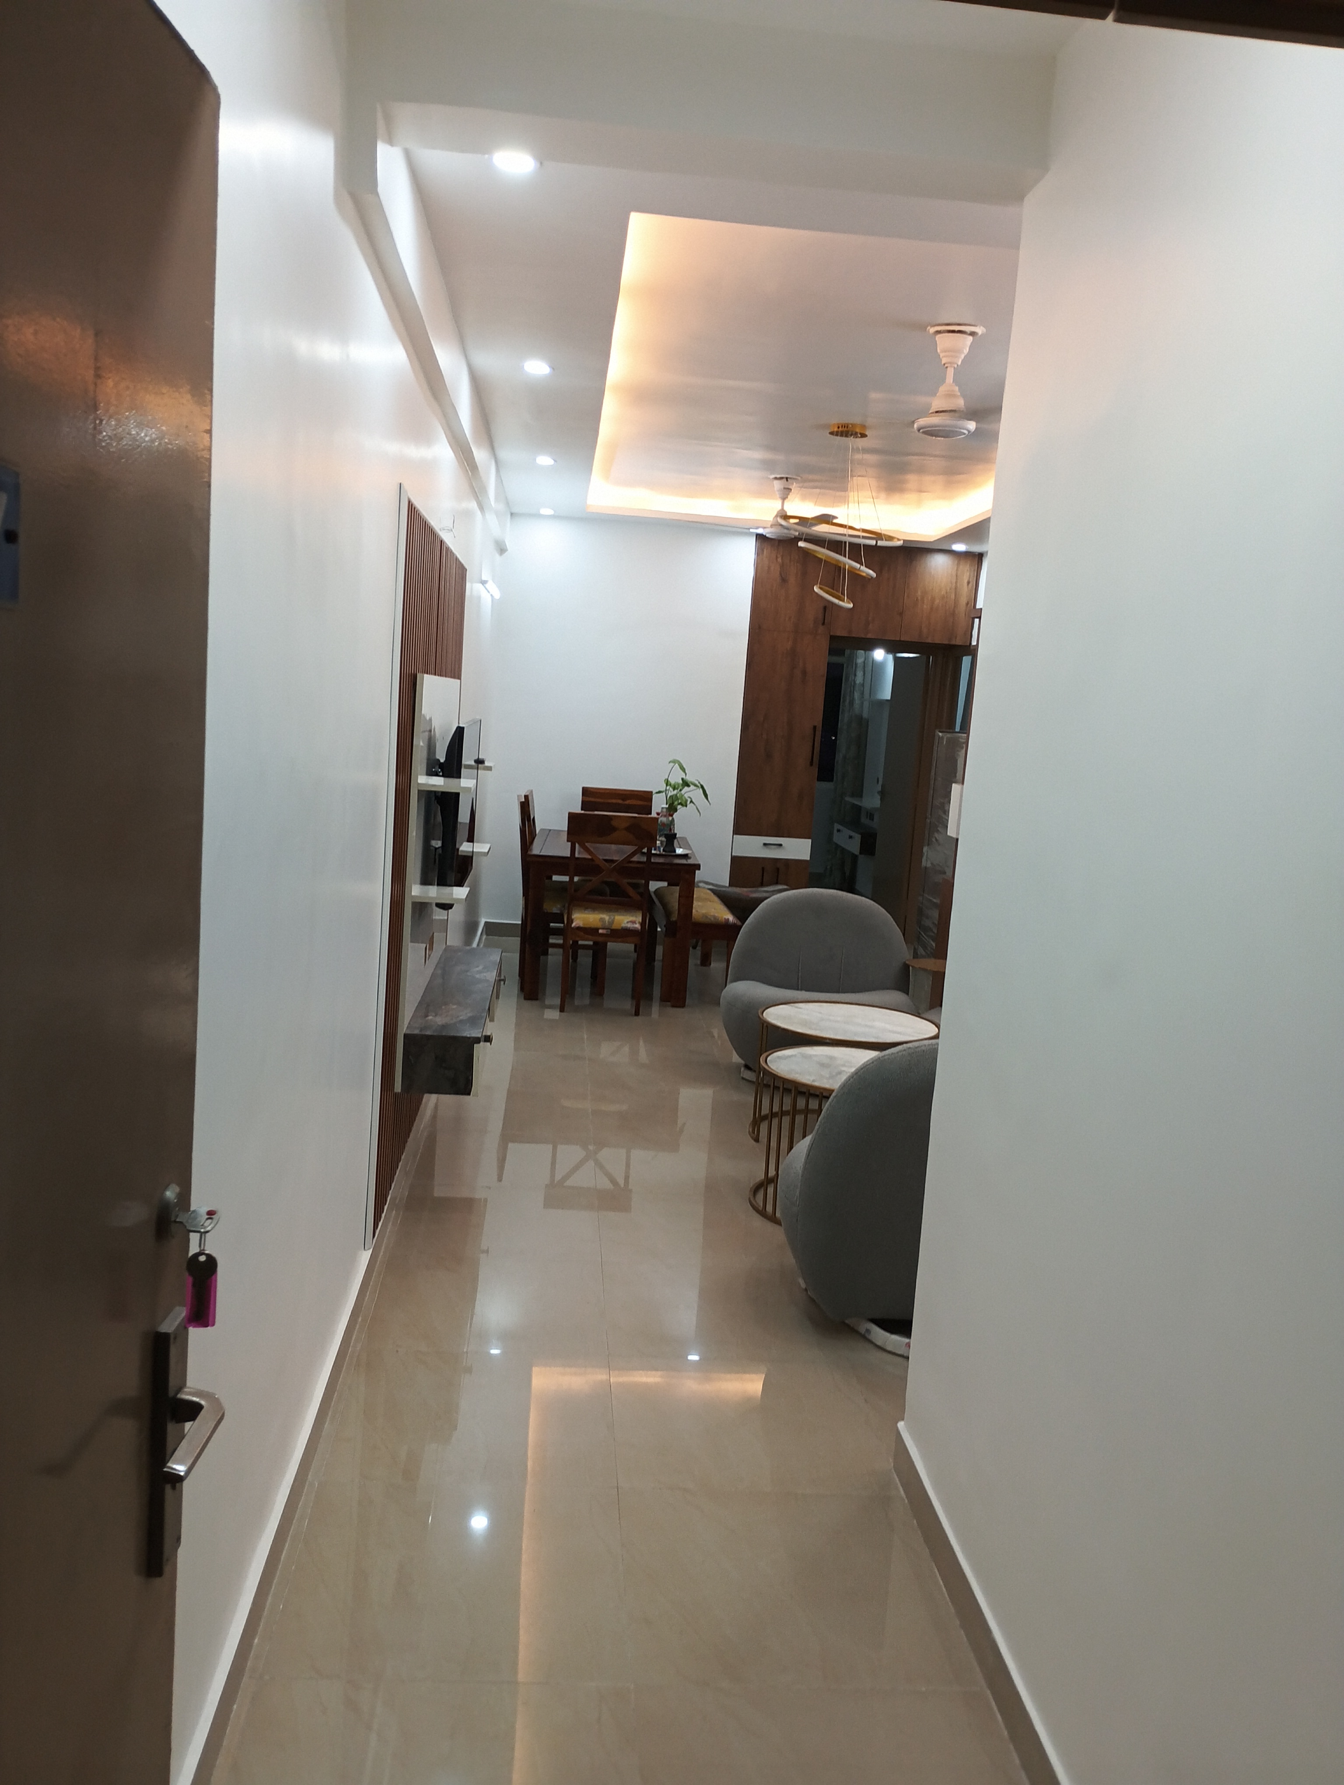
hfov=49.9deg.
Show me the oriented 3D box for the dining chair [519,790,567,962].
[{"bbox_3d":[-0.600,0.005,7.877,0.503,1.006,0.463,3,7,-5],"label":"dining chair"}]

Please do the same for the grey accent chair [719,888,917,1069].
[{"bbox_3d":[0.670,0.407,6.294,0.906,0.785,0.876,3,7,-5],"label":"grey accent chair"}]

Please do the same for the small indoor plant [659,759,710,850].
[{"bbox_3d":[0.052,-0.497,8.185,0.292,0.503,0.272,3,7,-5],"label":"small indoor plant"}]

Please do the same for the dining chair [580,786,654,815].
[{"bbox_3d":[-0.363,-0.118,8.977,0.453,1.006,0.503,3,7,-5],"label":"dining chair"}]

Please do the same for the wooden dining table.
[{"bbox_3d":[-0.352,0.111,8.174,0.896,0.757,1.490,4,7,-3],"label":"wooden dining table"}]

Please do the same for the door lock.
[{"bbox_3d":[-0.427,0.492,1.240,0.056,0.224,0.131,4,7,0],"label":"door lock"}]

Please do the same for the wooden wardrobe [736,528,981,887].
[{"bbox_3d":[1.123,-0.933,9.564,1.446,2.629,0.548,3,8,-5],"label":"wooden wardrobe"}]

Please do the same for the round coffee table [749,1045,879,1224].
[{"bbox_3d":[0.557,0.780,4.594,0.581,0.458,0.581,4,7,-1],"label":"round coffee table"}]

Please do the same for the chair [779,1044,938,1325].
[{"bbox_3d":[0.748,0.716,3.907,0.906,0.785,0.876,3,7,-5],"label":"chair"}]

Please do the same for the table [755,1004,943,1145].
[{"bbox_3d":[0.629,0.695,5.321,0.659,0.455,0.659,3,7,-5],"label":"table"}]

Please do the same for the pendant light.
[{"bbox_3d":[0.731,-1.595,6.156,0.533,0.755,0.503,3,7,-5],"label":"pendant light"}]

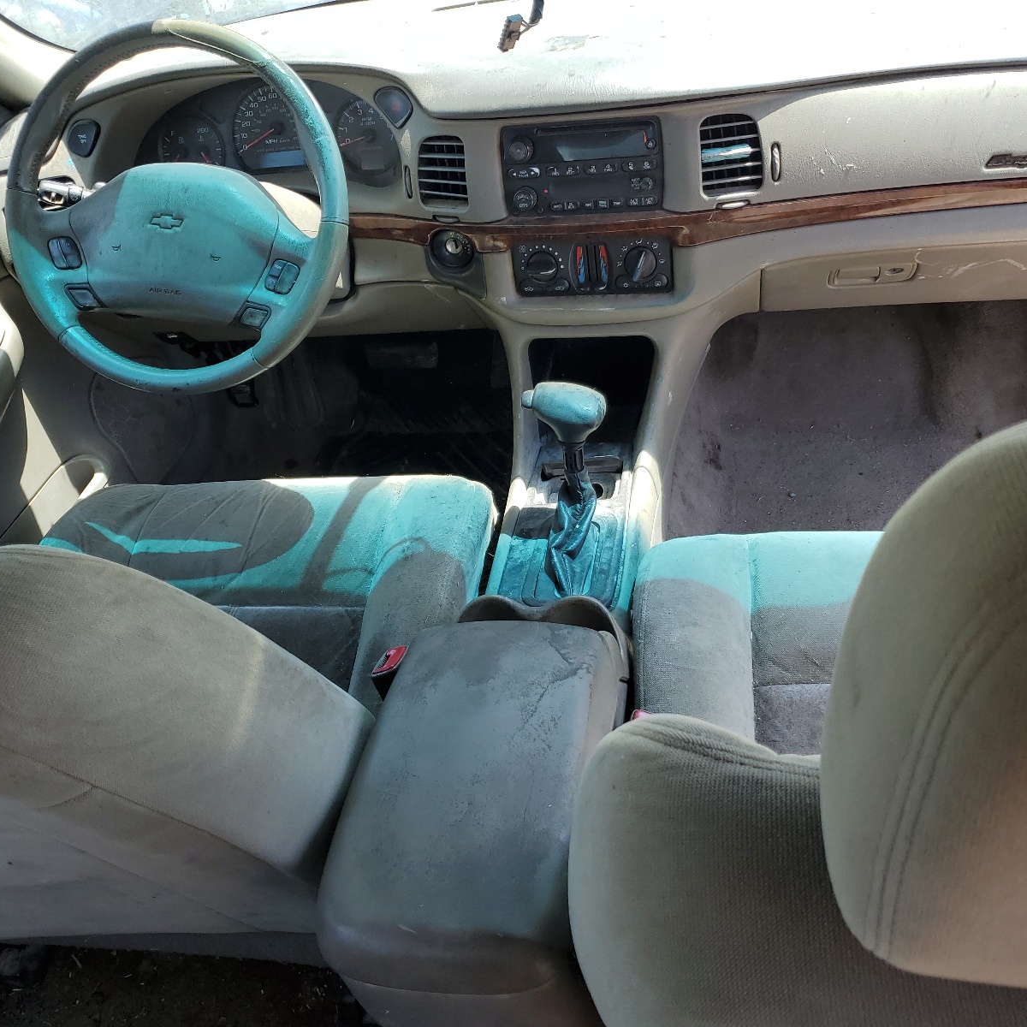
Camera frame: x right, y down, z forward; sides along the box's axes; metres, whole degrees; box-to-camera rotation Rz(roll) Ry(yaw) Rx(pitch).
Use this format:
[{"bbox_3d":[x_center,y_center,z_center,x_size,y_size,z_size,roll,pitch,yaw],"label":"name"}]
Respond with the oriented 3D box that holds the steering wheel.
[{"bbox_3d":[-0.353,-0.319,1.105,0.385,0.385,0.100,5,7,10],"label":"steering wheel"}]

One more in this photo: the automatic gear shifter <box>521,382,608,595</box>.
[{"bbox_3d":[0.058,-0.029,1.070,0.088,0.178,0.120,0,32,11],"label":"automatic gear shifter"}]

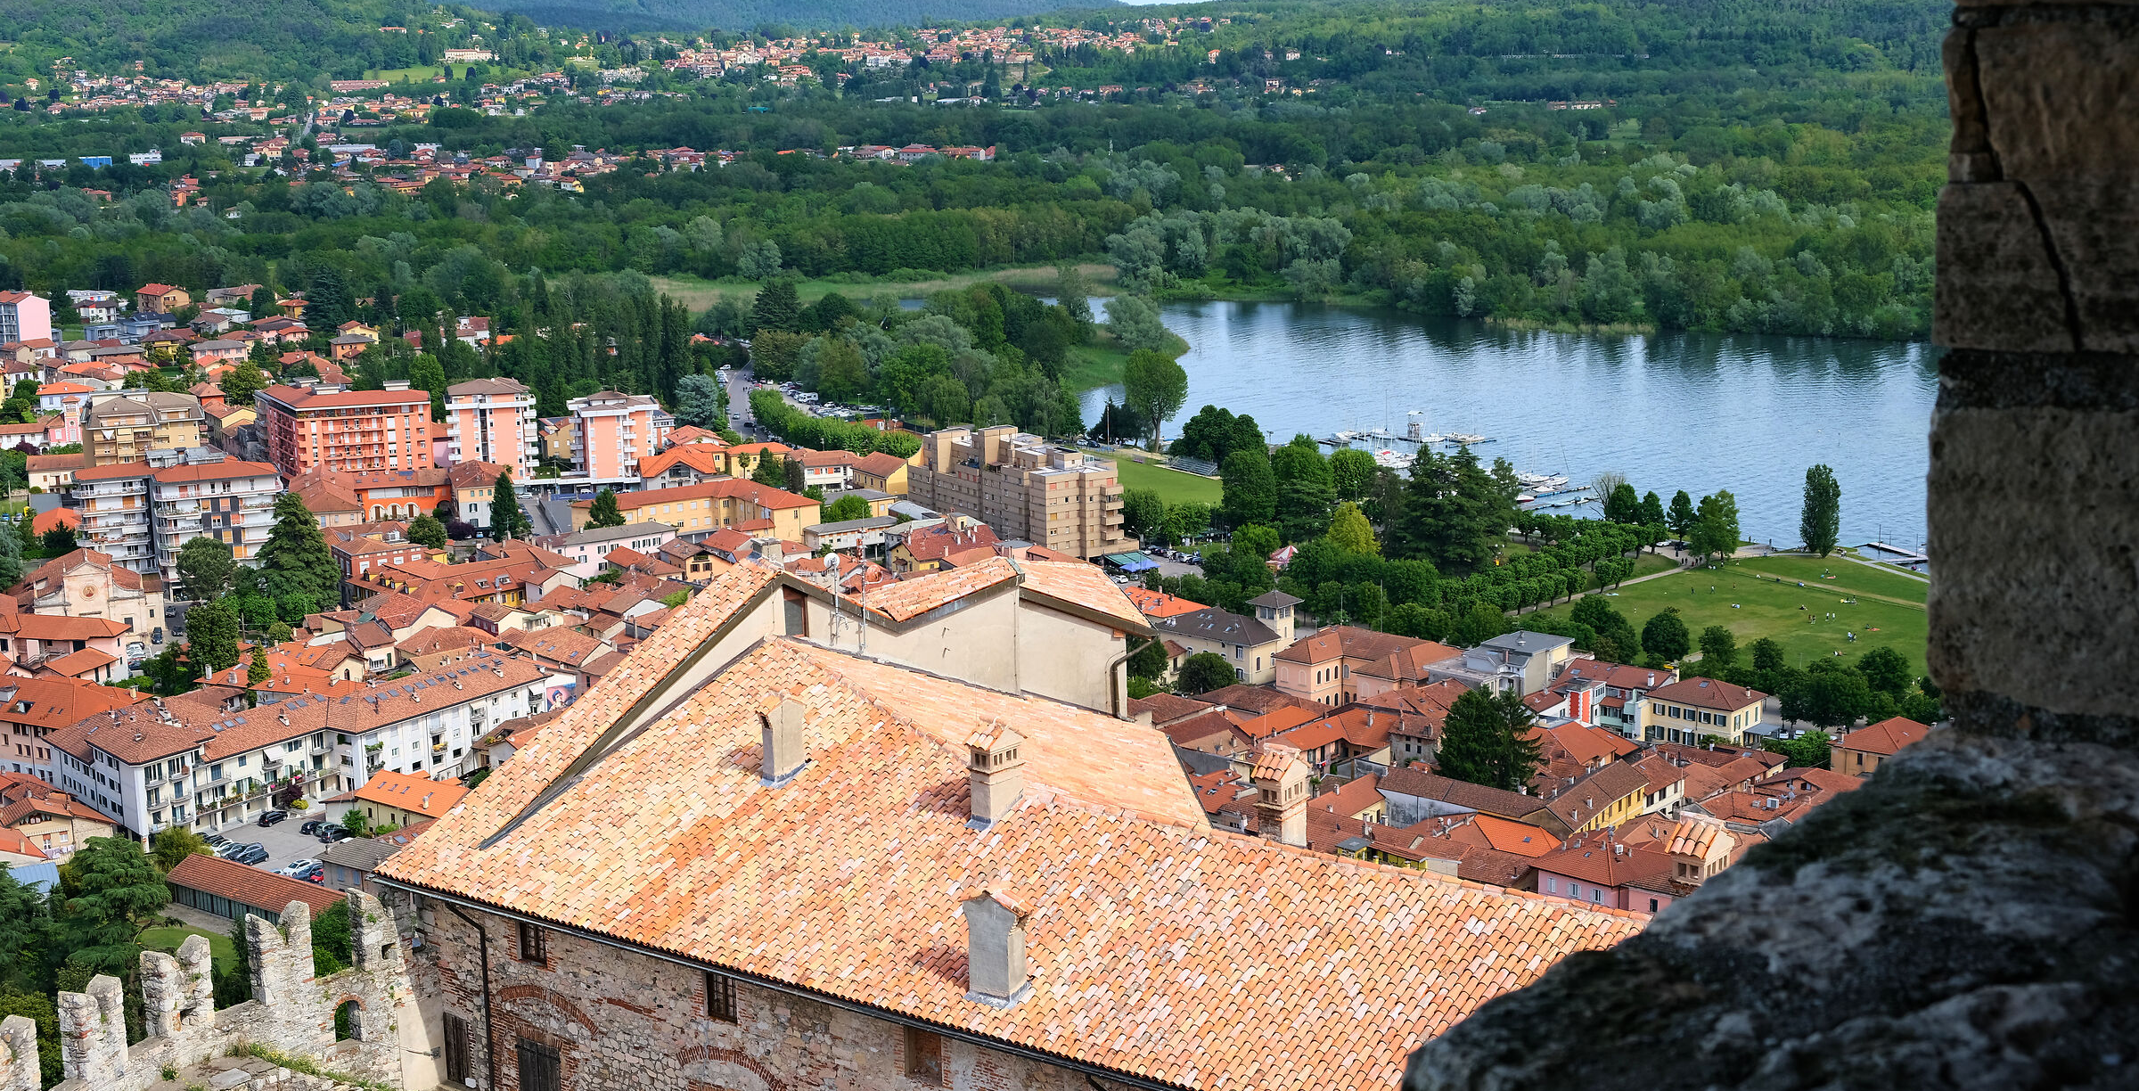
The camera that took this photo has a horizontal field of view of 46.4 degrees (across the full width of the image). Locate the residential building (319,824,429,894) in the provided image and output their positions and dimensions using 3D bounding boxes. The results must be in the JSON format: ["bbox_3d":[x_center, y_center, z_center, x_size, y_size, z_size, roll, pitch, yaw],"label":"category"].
[{"bbox_3d":[-81.994,39.135,297.613,13.000,8.500,8.500,6,14,30],"label":"residential building"}]

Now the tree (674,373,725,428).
[{"bbox_3d":[-101.310,-39.430,677.660,12.300,15.000,12.300,-1,12,0],"label":"tree"}]

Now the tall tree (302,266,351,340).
[{"bbox_3d":[-262.914,-86.403,880.140,16.000,24.300,15.500,-4,12,-16],"label":"tall tree"}]

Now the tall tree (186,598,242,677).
[{"bbox_3d":[-139.650,15.302,407.175,8.700,14.000,8.700,-5,12,-19],"label":"tall tree"}]

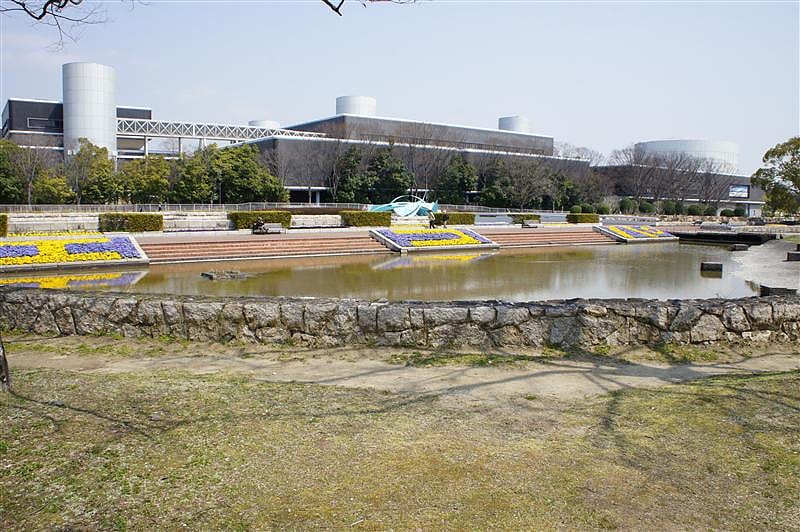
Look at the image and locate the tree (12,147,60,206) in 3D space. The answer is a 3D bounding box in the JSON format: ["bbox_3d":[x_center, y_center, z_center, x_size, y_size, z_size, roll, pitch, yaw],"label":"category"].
[{"bbox_3d":[-49.857,-11.799,81.776,6.155,8.457,5.662,-3,7,-31],"label":"tree"}]

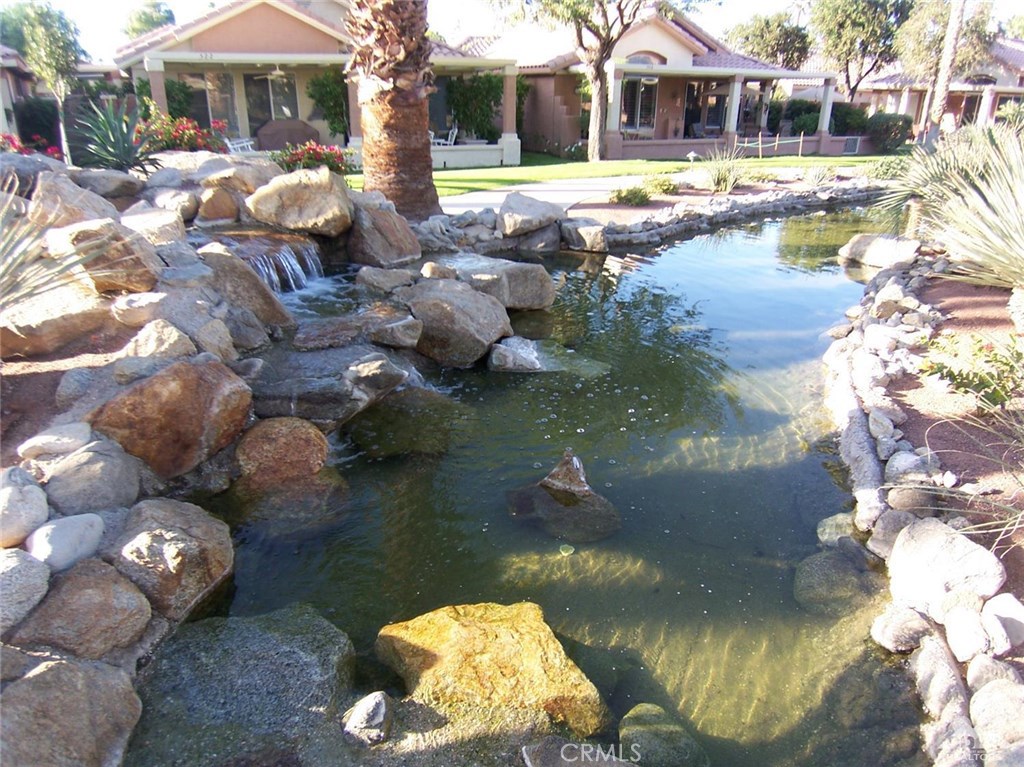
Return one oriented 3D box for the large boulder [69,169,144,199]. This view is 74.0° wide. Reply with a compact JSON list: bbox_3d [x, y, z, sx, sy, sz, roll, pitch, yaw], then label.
[{"bbox_3d":[-4.224,-2.089,7.100,0.681,0.288,0.520,-11,24,-28],"label":"large boulder"}]

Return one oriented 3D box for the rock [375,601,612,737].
[{"bbox_3d":[-0.060,0.937,2.331,0.700,0.290,0.460,7,22,19],"label":"rock"}]

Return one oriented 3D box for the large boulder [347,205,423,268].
[{"bbox_3d":[-1.339,-1.581,7.200,0.840,0.600,0.680,-4,21,-9],"label":"large boulder"}]

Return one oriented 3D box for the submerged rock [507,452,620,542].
[{"bbox_3d":[0.265,0.559,3.428,0.540,0.360,0.420,-4,21,-9],"label":"submerged rock"}]

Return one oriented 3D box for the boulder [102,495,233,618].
[{"bbox_3d":[-1.398,0.687,2.759,0.460,0.340,0.420,-14,25,-32],"label":"boulder"}]

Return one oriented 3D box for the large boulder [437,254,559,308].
[{"bbox_3d":[-0.141,-1.062,7.091,1.100,0.500,0.800,-5,22,-14],"label":"large boulder"}]

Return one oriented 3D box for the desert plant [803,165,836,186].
[{"bbox_3d":[7.050,-4.772,15.600,0.702,0.471,0.700,9,23,22],"label":"desert plant"}]

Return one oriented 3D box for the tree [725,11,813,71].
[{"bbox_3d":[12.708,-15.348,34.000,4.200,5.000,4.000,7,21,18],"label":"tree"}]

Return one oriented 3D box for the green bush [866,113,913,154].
[{"bbox_3d":[14.307,-9.478,25.800,1.469,1.489,1.500,11,23,25],"label":"green bush"}]

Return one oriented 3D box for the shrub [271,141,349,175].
[{"bbox_3d":[-2.784,-3.048,9.400,1.080,0.600,0.800,-6,21,-15],"label":"shrub"}]

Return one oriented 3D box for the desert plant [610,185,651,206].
[{"bbox_3d":[2.037,-3.235,11.700,0.675,0.347,0.650,4,21,9],"label":"desert plant"}]

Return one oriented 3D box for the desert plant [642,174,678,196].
[{"bbox_3d":[2.837,-3.786,13.000,0.668,0.390,0.650,5,21,11],"label":"desert plant"}]

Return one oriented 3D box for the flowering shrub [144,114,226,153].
[{"bbox_3d":[-4.968,-3.724,10.400,1.200,0.720,1.000,-9,22,-23],"label":"flowering shrub"}]

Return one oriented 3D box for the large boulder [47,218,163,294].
[{"bbox_3d":[-2.717,-0.884,4.534,0.680,0.450,0.500,9,23,23],"label":"large boulder"}]

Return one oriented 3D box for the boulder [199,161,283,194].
[{"bbox_3d":[-3.138,-2.346,7.900,0.950,0.450,0.750,-7,22,-19],"label":"boulder"}]

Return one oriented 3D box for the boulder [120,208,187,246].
[{"bbox_3d":[-3.105,-1.355,5.900,0.501,0.301,0.460,-10,23,-26],"label":"boulder"}]

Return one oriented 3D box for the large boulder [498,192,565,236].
[{"bbox_3d":[0.264,-2.299,9.250,0.893,0.566,0.600,1,21,1],"label":"large boulder"}]

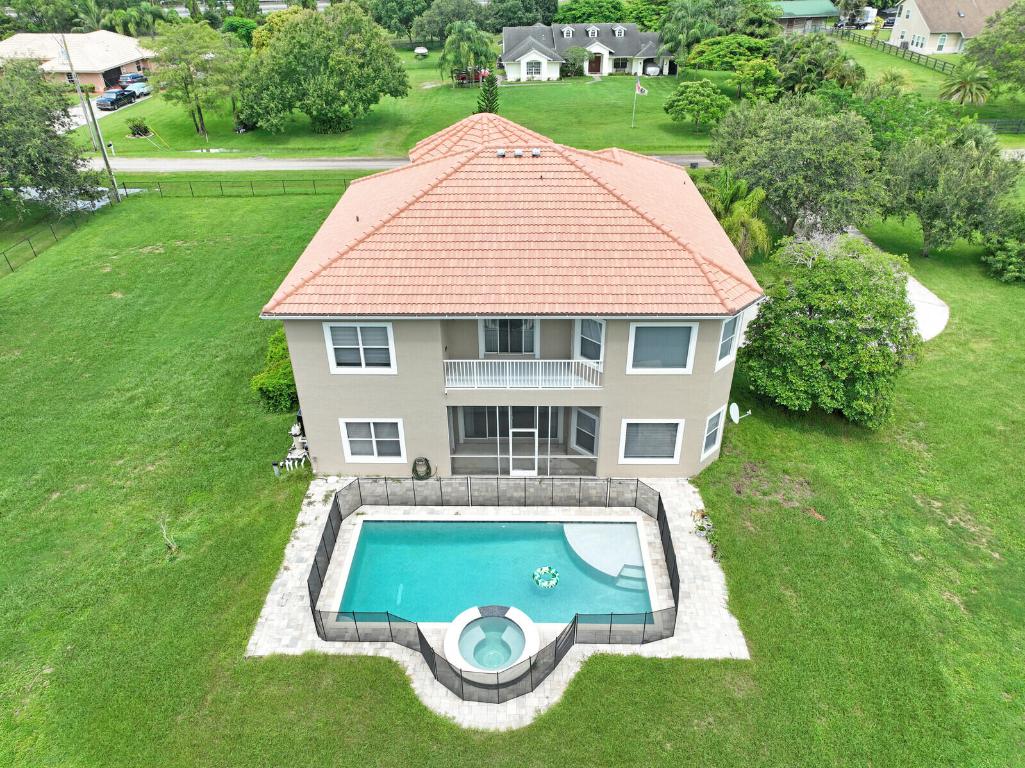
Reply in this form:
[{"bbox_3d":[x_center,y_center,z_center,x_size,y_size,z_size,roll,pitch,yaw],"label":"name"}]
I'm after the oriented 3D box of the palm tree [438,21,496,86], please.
[{"bbox_3d":[-6.219,-43.521,93.825,7.500,7.900,7.200,0,32,0],"label":"palm tree"}]

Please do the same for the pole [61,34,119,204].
[{"bbox_3d":[-29.390,-18.295,50.023,0.320,11.200,0.320,0,32,0],"label":"pole"}]

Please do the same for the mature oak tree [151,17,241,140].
[{"bbox_3d":[-31.000,-29.517,69.304,8.800,10.100,8.600,0,32,0],"label":"mature oak tree"}]

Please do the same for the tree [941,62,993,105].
[{"bbox_3d":[46.652,-30.451,73.408,4.600,5.200,4.600,0,32,2],"label":"tree"}]

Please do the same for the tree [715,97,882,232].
[{"bbox_3d":[17.008,-12.896,43.065,10.000,8.300,10.000,0,32,2],"label":"tree"}]

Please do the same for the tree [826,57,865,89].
[{"bbox_3d":[37.253,-34.211,80.077,4.000,4.800,4.000,0,32,2],"label":"tree"}]

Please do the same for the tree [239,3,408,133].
[{"bbox_3d":[-19.581,-32.889,73.184,17.200,11.600,15.000,0,32,0],"label":"tree"}]

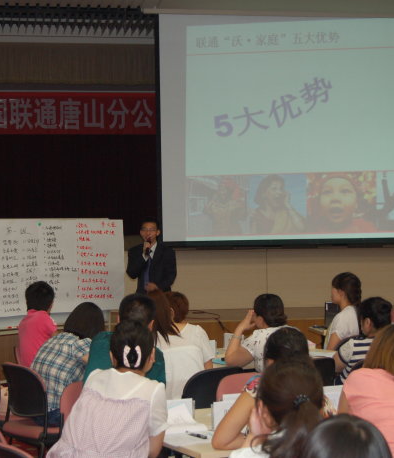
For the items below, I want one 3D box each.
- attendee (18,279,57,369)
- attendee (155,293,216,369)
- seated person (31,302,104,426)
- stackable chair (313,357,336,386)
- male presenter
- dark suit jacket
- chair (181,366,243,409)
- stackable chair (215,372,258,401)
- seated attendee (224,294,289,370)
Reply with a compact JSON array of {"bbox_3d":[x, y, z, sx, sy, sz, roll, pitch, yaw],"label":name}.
[{"bbox_3d":[-0.950,1.000,8.300,0.800,1.250,0.500,0,0,-44],"label":"attendee"},{"bbox_3d":[-0.060,0.975,6.880,0.480,1.210,0.680,-1,0,-10],"label":"attendee"},{"bbox_3d":[-0.750,1.010,6.800,0.500,1.160,0.750,-1,0,37],"label":"seated person"},{"bbox_3d":[0.540,1.200,7.100,0.520,0.820,0.560,-1,0,-25],"label":"stackable chair"},{"bbox_3d":[-0.450,0.740,11.350,0.520,1.700,0.380,-1,0,9],"label":"male presenter"},{"bbox_3d":[-0.450,0.490,11.300,0.490,0.740,0.320,-1,0,12],"label":"dark suit jacket"},{"bbox_3d":[-0.030,1.165,6.470,0.500,0.830,0.550,-1,0,-37],"label":"chair"},{"bbox_3d":[0.420,1.200,6.080,0.520,0.820,0.560,-1,0,-22],"label":"stackable chair"},{"bbox_3d":[0.390,1.010,7.200,0.550,1.200,0.800,-1,0,-30],"label":"seated attendee"}]

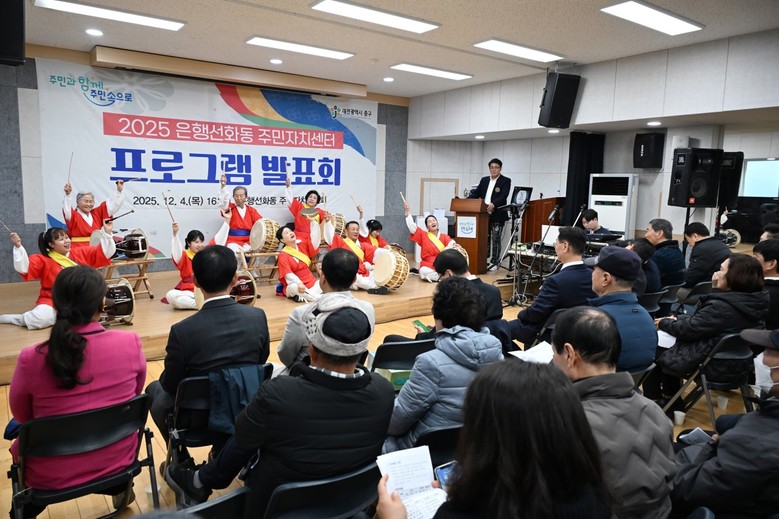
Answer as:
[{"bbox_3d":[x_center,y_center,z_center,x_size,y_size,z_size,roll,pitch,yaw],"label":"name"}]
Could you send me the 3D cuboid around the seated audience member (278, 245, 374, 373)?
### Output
[{"bbox_3d":[-0.414,0.545,2.926,0.520,1.260,0.750,-5,10,-35],"label":"seated audience member"}]

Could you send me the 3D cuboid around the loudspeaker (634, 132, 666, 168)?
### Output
[{"bbox_3d":[3.497,-1.472,7.011,0.270,0.480,0.290,-5,10,-35],"label":"loudspeaker"}]

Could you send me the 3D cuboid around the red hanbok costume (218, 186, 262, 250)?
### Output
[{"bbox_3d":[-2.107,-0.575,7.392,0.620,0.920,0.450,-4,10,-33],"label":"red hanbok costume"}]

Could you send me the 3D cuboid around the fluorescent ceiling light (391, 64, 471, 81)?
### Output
[{"bbox_3d":[0.631,-2.678,7.425,1.300,0.060,0.320,-5,10,-35],"label":"fluorescent ceiling light"}]

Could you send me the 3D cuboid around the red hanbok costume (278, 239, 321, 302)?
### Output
[{"bbox_3d":[-1.023,0.099,5.999,0.600,0.700,0.580,-4,10,-30],"label":"red hanbok costume"}]

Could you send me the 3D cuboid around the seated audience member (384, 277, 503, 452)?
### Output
[{"bbox_3d":[0.200,0.610,2.300,0.520,1.160,0.720,-2,9,-23],"label":"seated audience member"}]

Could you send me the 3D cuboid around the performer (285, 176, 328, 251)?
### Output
[{"bbox_3d":[-1.085,-0.463,7.050,0.650,1.300,0.650,-3,9,-24],"label":"performer"}]

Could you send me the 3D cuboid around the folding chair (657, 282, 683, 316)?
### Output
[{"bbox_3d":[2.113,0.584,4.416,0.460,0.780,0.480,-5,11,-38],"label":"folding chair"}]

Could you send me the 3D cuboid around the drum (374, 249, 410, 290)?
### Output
[{"bbox_3d":[0.031,0.131,6.470,0.250,0.450,0.450,12,0,-36],"label":"drum"}]

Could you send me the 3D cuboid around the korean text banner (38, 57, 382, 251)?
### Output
[{"bbox_3d":[-2.271,-1.346,7.975,5.080,2.600,0.040,-5,10,-35],"label":"korean text banner"}]

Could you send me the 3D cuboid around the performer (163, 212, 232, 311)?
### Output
[{"bbox_3d":[-2.100,0.054,5.650,0.680,0.870,0.560,-7,12,-44],"label":"performer"}]

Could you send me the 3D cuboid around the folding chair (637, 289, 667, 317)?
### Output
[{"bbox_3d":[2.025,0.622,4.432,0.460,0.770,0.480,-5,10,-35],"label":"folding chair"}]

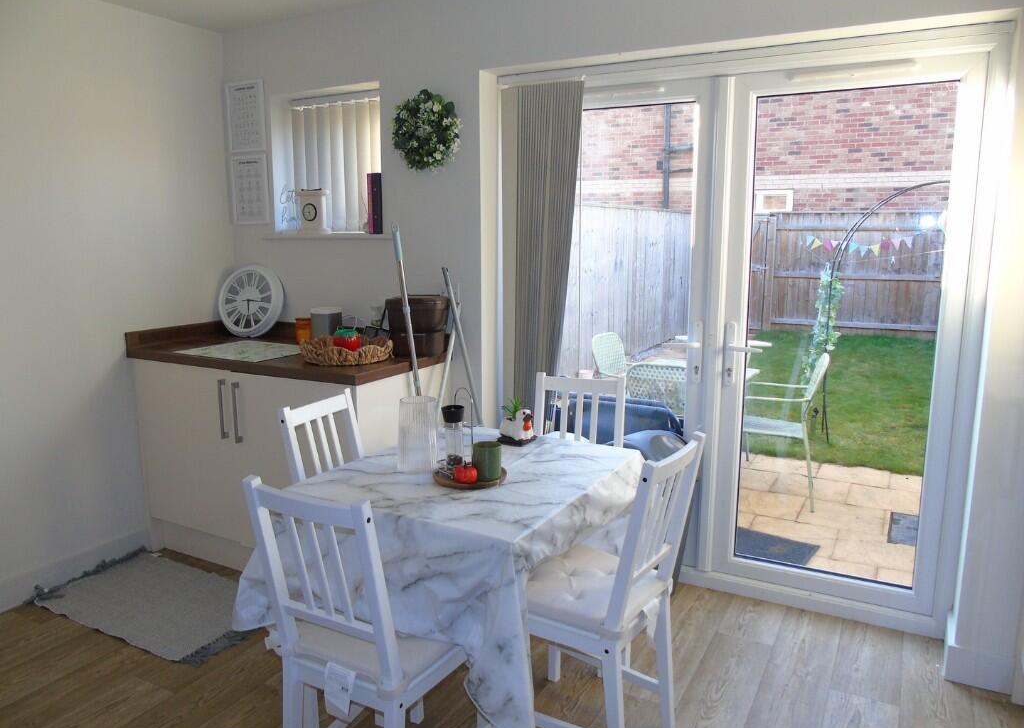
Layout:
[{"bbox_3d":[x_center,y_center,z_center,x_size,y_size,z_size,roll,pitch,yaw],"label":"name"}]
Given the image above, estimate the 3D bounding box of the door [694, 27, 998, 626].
[{"bbox_3d":[1.141,-0.071,2.627,0.869,1.936,0.070,5,11,28],"label":"door"}]

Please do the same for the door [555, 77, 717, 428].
[{"bbox_3d":[0.380,-0.139,3.043,0.844,1.899,0.070,5,11,27],"label":"door"}]

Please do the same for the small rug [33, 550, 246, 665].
[{"bbox_3d":[-1.341,0.914,2.873,0.965,0.016,0.523,6,11,30],"label":"small rug"}]

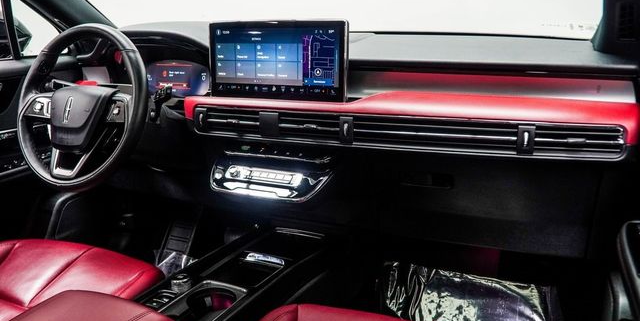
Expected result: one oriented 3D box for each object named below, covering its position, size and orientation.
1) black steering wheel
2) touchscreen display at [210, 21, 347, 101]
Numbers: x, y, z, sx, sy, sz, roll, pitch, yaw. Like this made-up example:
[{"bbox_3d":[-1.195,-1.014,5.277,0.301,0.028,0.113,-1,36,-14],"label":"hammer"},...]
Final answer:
[{"bbox_3d":[-0.516,-0.115,1.057,0.372,0.372,0.090,6,-5,24],"label":"black steering wheel"},{"bbox_3d":[-0.092,-0.216,1.060,0.335,0.168,0.030,6,12,24],"label":"touchscreen display"}]

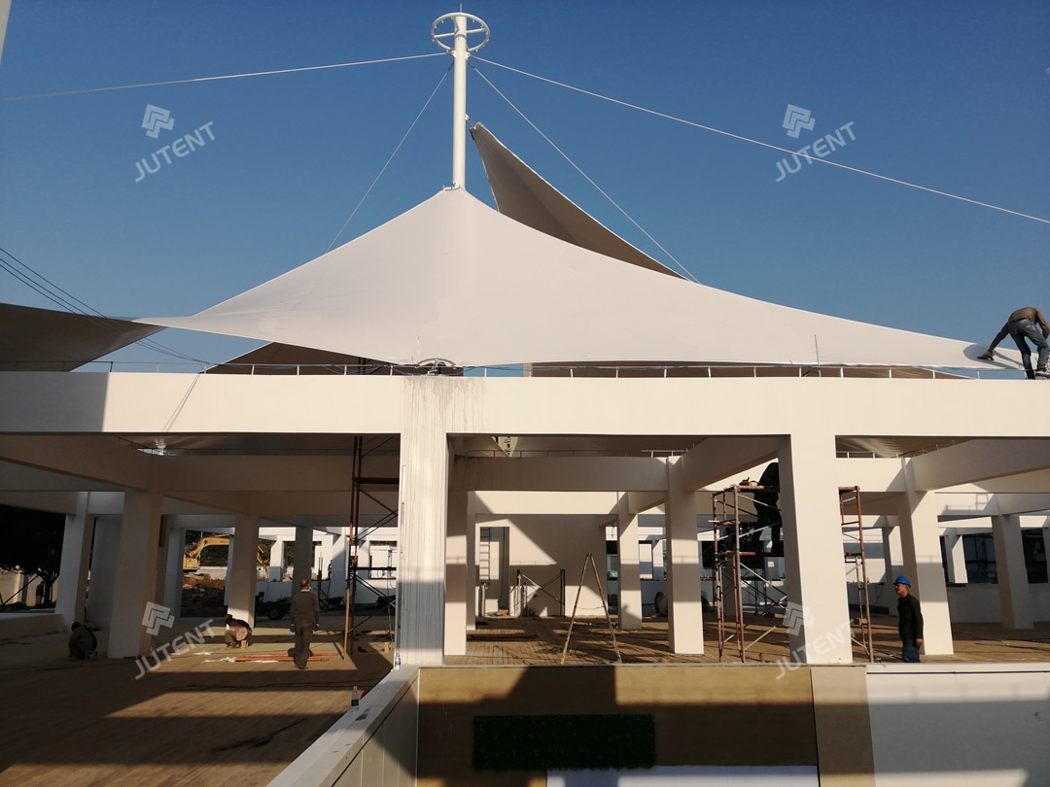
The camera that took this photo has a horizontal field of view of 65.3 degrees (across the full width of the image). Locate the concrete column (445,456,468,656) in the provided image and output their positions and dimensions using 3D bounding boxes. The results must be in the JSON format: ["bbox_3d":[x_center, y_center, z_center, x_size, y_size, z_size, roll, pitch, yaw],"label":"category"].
[{"bbox_3d":[-1.605,3.657,18.631,0.604,4.378,0.604,0,-12,-2],"label":"concrete column"}]

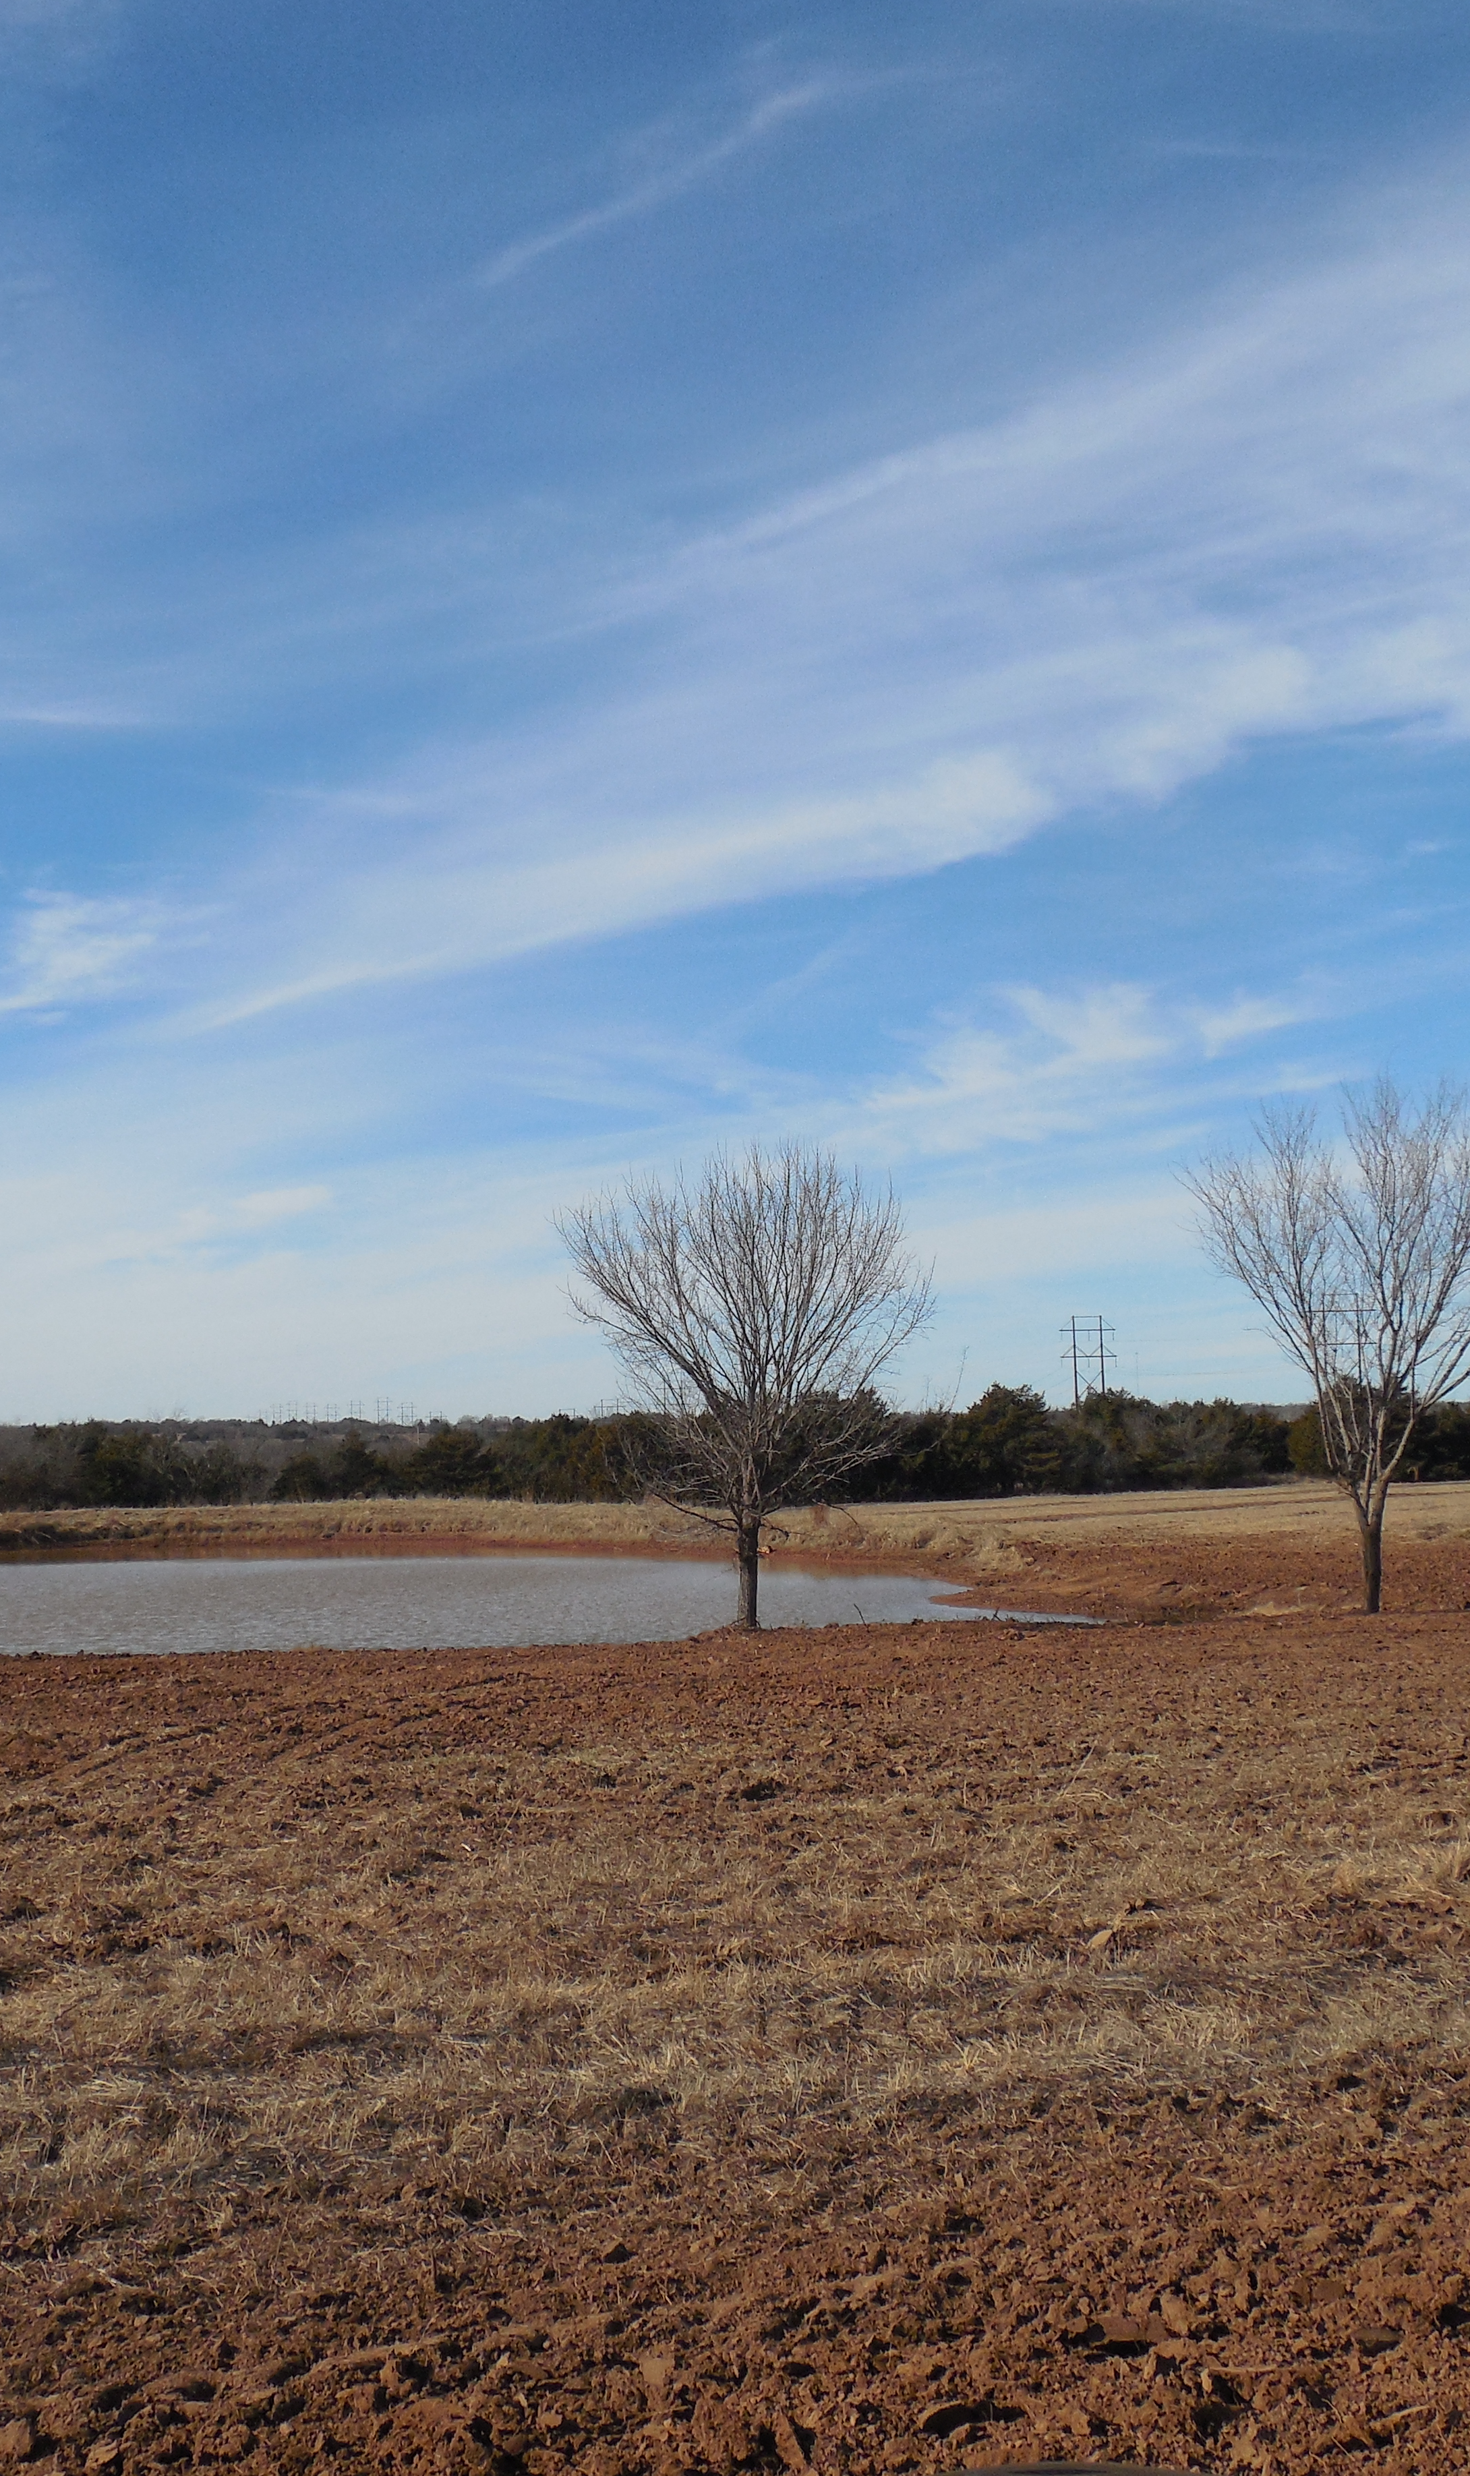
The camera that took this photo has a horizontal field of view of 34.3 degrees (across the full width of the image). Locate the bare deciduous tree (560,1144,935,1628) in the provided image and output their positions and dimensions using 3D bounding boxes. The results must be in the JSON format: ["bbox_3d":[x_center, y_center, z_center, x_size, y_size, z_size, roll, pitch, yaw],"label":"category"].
[{"bbox_3d":[0.180,2.065,33.200,5.100,6.750,5.210,-1,-4,0],"label":"bare deciduous tree"}]

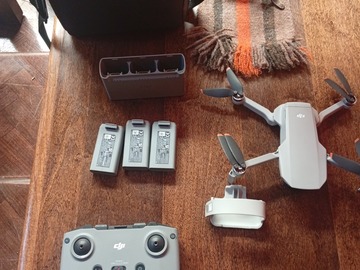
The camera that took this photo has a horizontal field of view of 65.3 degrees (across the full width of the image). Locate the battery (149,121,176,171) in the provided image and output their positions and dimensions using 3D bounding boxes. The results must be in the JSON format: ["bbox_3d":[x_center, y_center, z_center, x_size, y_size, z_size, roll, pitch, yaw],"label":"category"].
[{"bbox_3d":[-0.026,0.018,0.450,0.038,0.021,0.078,1,70,0],"label":"battery"}]

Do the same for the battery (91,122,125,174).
[{"bbox_3d":[-0.113,0.022,0.448,0.038,0.021,0.078,5,70,2],"label":"battery"}]

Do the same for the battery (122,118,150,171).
[{"bbox_3d":[-0.068,0.015,0.451,0.038,0.021,0.078,1,70,0],"label":"battery"}]

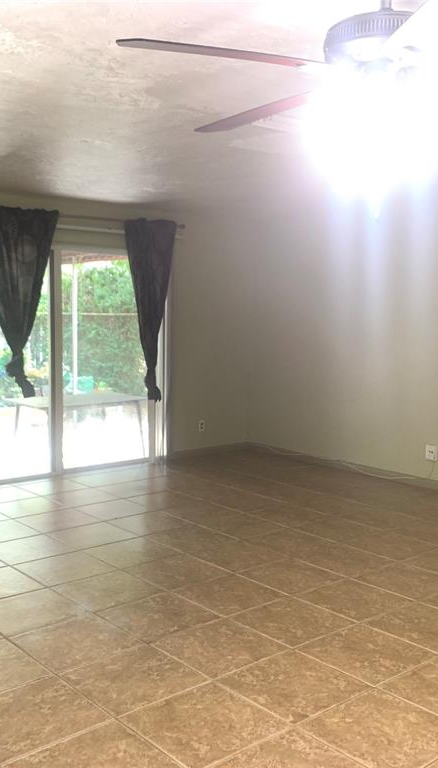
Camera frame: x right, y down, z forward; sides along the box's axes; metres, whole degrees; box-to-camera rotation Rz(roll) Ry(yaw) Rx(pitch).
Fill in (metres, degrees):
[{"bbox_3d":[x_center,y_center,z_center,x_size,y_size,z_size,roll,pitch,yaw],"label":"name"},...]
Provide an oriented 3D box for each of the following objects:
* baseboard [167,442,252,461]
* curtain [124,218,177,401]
[{"bbox_3d":[-0.086,0.713,8.027,1.070,0.085,0.020,-4,7,-41],"label":"baseboard"},{"bbox_3d":[-0.641,-0.681,7.275,0.620,1.715,0.120,-4,7,-41],"label":"curtain"}]

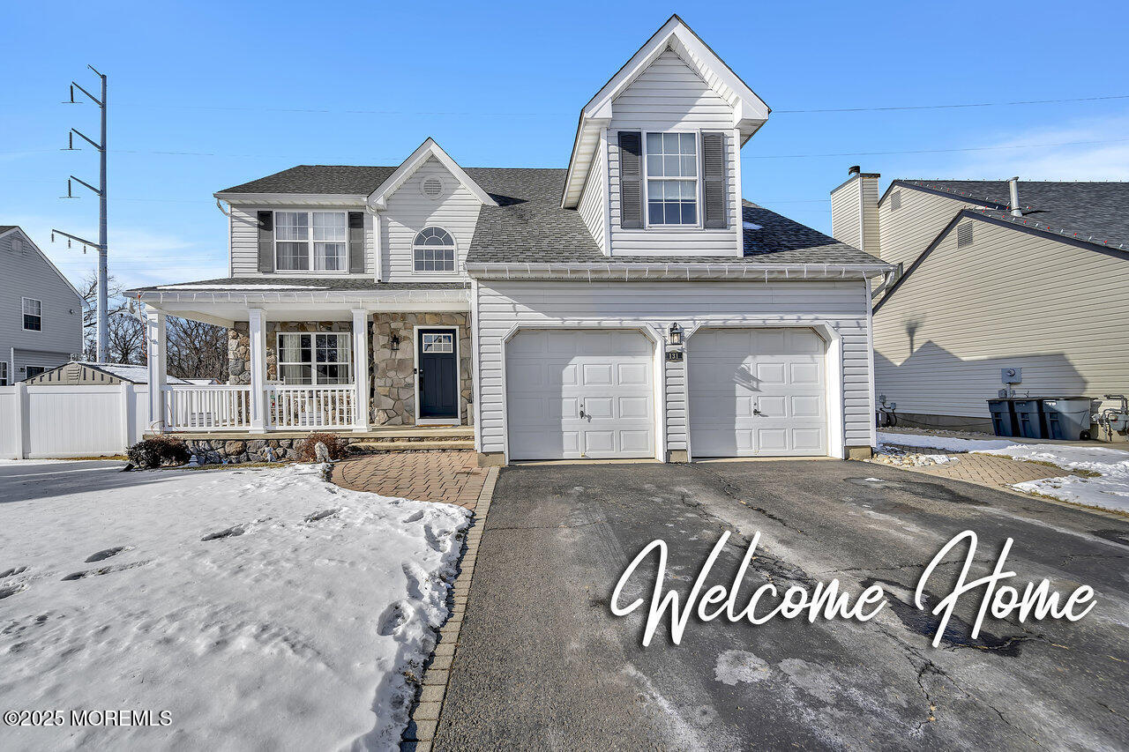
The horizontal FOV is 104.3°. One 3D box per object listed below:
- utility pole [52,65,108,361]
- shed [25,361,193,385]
[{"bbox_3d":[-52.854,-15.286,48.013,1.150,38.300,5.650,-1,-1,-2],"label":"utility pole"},{"bbox_3d":[-13.123,0.880,12.691,3.050,2.400,2.050,-1,-2,-3],"label":"shed"}]

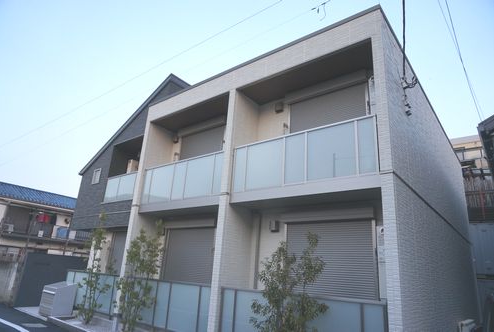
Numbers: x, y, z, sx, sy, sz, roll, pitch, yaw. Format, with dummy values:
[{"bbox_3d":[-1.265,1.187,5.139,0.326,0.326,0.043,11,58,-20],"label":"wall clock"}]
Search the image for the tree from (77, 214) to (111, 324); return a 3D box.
[{"bbox_3d":[-4.128,2.785,9.178,0.800,2.890,0.800,-11,-23,37],"label":"tree"}]

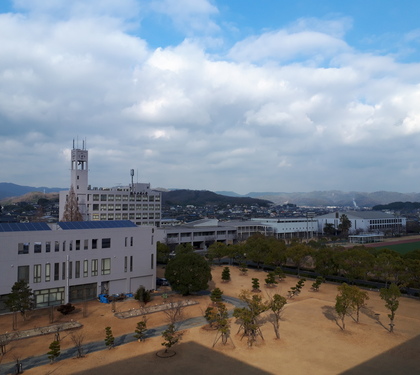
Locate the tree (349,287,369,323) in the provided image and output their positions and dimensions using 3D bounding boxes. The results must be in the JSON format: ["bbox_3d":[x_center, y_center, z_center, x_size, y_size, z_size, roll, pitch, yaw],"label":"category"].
[{"bbox_3d":[21.206,16.610,55.320,2.830,5.219,2.830,-1,-3,20],"label":"tree"}]

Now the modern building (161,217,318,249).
[{"bbox_3d":[12.630,19.630,169.030,89.640,10.800,18.550,2,-3,-38],"label":"modern building"}]

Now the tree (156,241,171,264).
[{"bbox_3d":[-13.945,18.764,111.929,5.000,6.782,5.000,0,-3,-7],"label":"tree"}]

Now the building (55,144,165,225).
[{"bbox_3d":[-41.120,5.420,161.810,35.200,38.500,20.000,2,-3,-38],"label":"building"}]

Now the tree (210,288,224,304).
[{"bbox_3d":[1.300,18.900,67.790,2.430,2.660,2.430,0,-3,0],"label":"tree"}]

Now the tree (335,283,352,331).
[{"bbox_3d":[17.949,15.984,52.240,2.270,6.182,2.270,-1,-3,19],"label":"tree"}]

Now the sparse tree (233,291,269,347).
[{"bbox_3d":[5.010,16.080,48.080,4.360,6.440,4.360,0,-3,0],"label":"sparse tree"}]

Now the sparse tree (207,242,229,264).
[{"bbox_3d":[2.330,19.220,113.610,6.690,6.360,6.690,0,-3,0],"label":"sparse tree"}]

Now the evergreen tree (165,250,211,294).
[{"bbox_3d":[-4.008,16.228,73.389,8.858,7.939,8.858,0,-3,-3],"label":"evergreen tree"}]

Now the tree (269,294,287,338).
[{"bbox_3d":[8.553,16.219,49.057,2.132,5.451,2.132,-1,-3,10],"label":"tree"}]

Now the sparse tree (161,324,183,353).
[{"bbox_3d":[-4.389,17.226,44.460,2.390,3.057,2.390,0,-3,-6],"label":"sparse tree"}]

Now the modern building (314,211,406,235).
[{"bbox_3d":[90.511,21.014,231.464,47.000,13.600,31.000,2,-4,-37],"label":"modern building"}]

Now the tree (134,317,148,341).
[{"bbox_3d":[-8.570,17.860,48.870,1.750,2.960,1.750,0,-3,0],"label":"tree"}]

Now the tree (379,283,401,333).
[{"bbox_3d":[24.180,16.250,52.620,2.890,6.520,2.890,0,-3,0],"label":"tree"}]

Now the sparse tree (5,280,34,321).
[{"bbox_3d":[-27.789,16.544,57.040,4.231,5.817,4.231,1,-3,-25],"label":"sparse tree"}]

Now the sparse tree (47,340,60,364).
[{"bbox_3d":[-16.510,17.450,41.275,1.374,2.366,1.374,1,-3,-22],"label":"sparse tree"}]

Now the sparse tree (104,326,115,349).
[{"bbox_3d":[-12.050,17.970,46.800,1.200,2.540,1.200,0,-3,0],"label":"sparse tree"}]

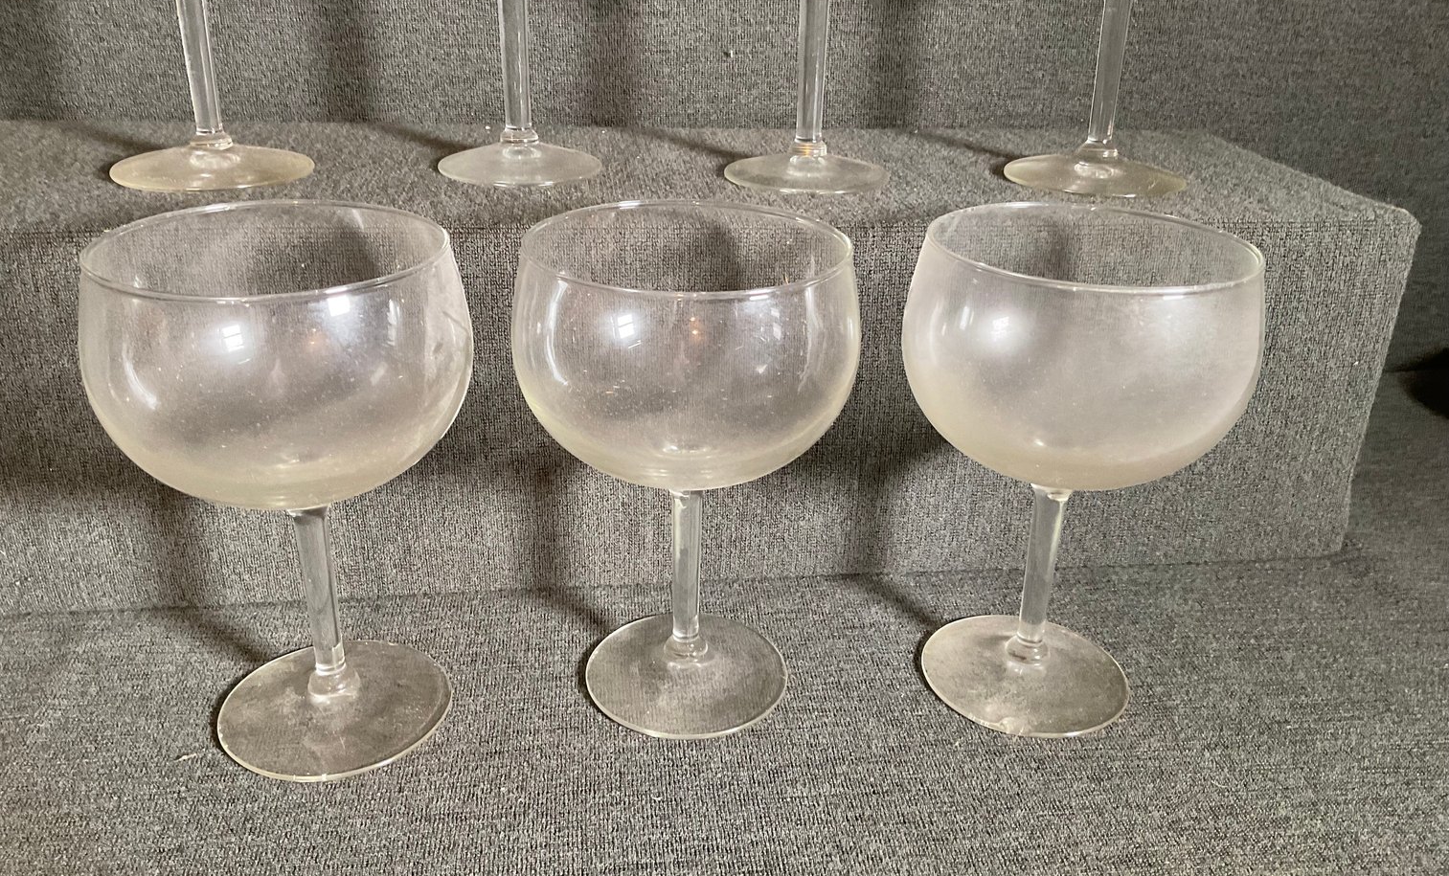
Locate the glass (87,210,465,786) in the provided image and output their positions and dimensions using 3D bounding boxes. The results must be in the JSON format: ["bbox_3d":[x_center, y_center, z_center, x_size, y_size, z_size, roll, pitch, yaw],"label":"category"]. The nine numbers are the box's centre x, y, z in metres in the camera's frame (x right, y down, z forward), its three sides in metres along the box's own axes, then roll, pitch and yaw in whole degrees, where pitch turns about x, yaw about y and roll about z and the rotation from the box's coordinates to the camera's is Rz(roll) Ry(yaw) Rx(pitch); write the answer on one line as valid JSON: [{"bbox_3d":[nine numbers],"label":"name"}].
[{"bbox_3d":[-0.135,0.019,0.394,0.114,0.167,0.114,1,26,0],"label":"glass"}]

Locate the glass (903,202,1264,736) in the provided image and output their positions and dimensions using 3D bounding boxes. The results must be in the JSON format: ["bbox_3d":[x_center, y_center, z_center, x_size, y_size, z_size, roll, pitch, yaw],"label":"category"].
[{"bbox_3d":[0.115,0.013,0.423,0.114,0.167,0.114,1,26,0],"label":"glass"}]

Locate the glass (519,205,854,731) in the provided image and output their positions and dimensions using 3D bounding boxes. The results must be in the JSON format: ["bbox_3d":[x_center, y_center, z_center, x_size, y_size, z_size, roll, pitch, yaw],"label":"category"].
[{"bbox_3d":[-0.013,0.013,0.422,0.114,0.167,0.114,1,26,0],"label":"glass"}]

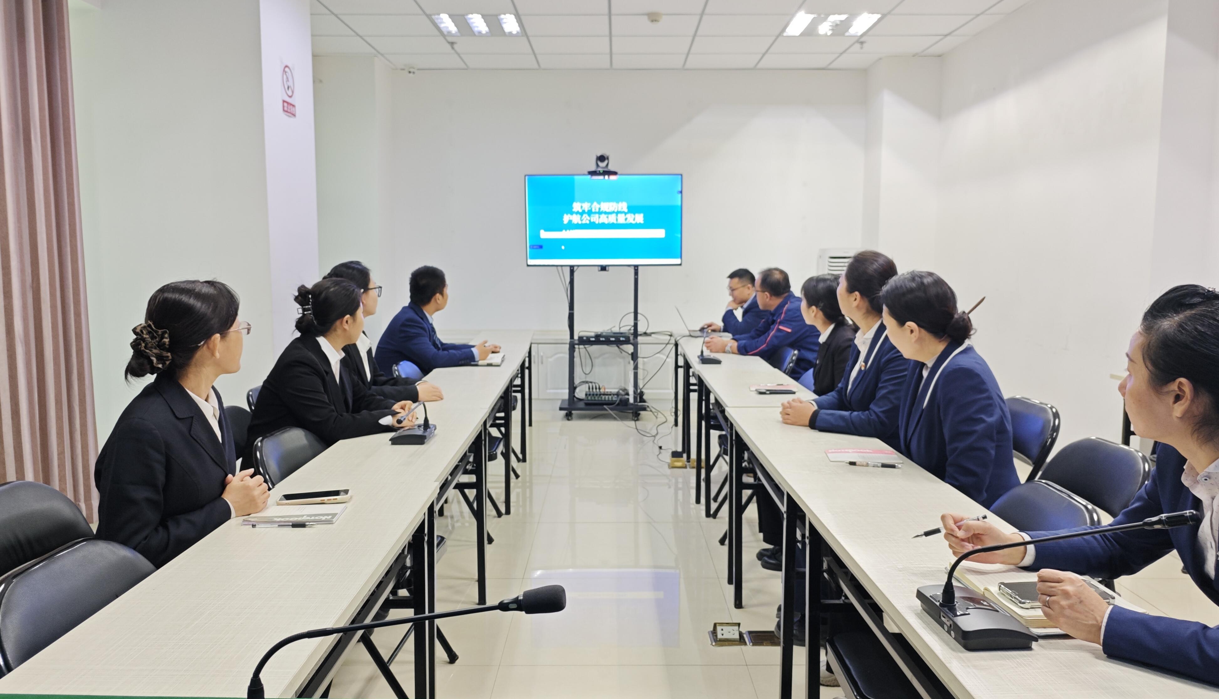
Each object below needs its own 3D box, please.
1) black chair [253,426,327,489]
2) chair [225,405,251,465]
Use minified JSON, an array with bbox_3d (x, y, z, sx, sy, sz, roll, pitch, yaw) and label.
[{"bbox_3d":[-0.804,0.653,2.750,0.480,0.800,0.460,0,6,1],"label":"black chair"},{"bbox_3d":[-1.138,0.614,3.087,0.480,0.800,0.460,0,6,1],"label":"chair"}]

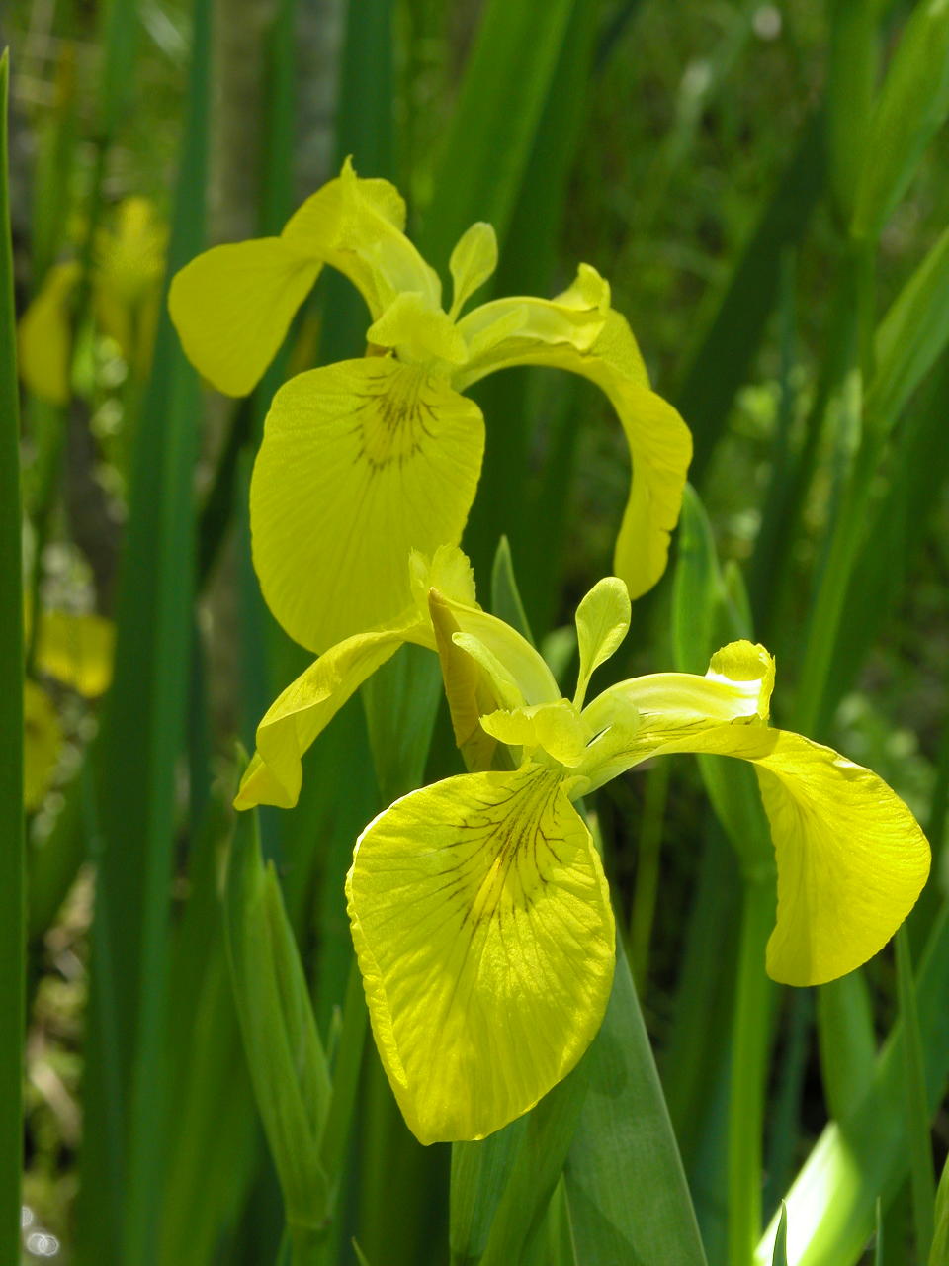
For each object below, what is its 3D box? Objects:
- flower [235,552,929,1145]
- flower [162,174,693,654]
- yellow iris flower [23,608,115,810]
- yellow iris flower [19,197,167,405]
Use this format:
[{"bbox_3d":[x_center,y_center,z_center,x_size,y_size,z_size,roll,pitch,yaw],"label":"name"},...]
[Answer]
[{"bbox_3d":[0.016,0.031,0.850,0.099,0.076,0.086,4,17,13],"label":"flower"},{"bbox_3d":[-0.007,-0.039,1.010,0.089,0.076,0.082,4,17,11],"label":"flower"},{"bbox_3d":[-0.181,0.030,2.400,0.082,0.077,0.077,1,17,5],"label":"yellow iris flower"},{"bbox_3d":[-0.141,-0.127,2.250,0.080,0.075,0.075,3,17,10],"label":"yellow iris flower"}]

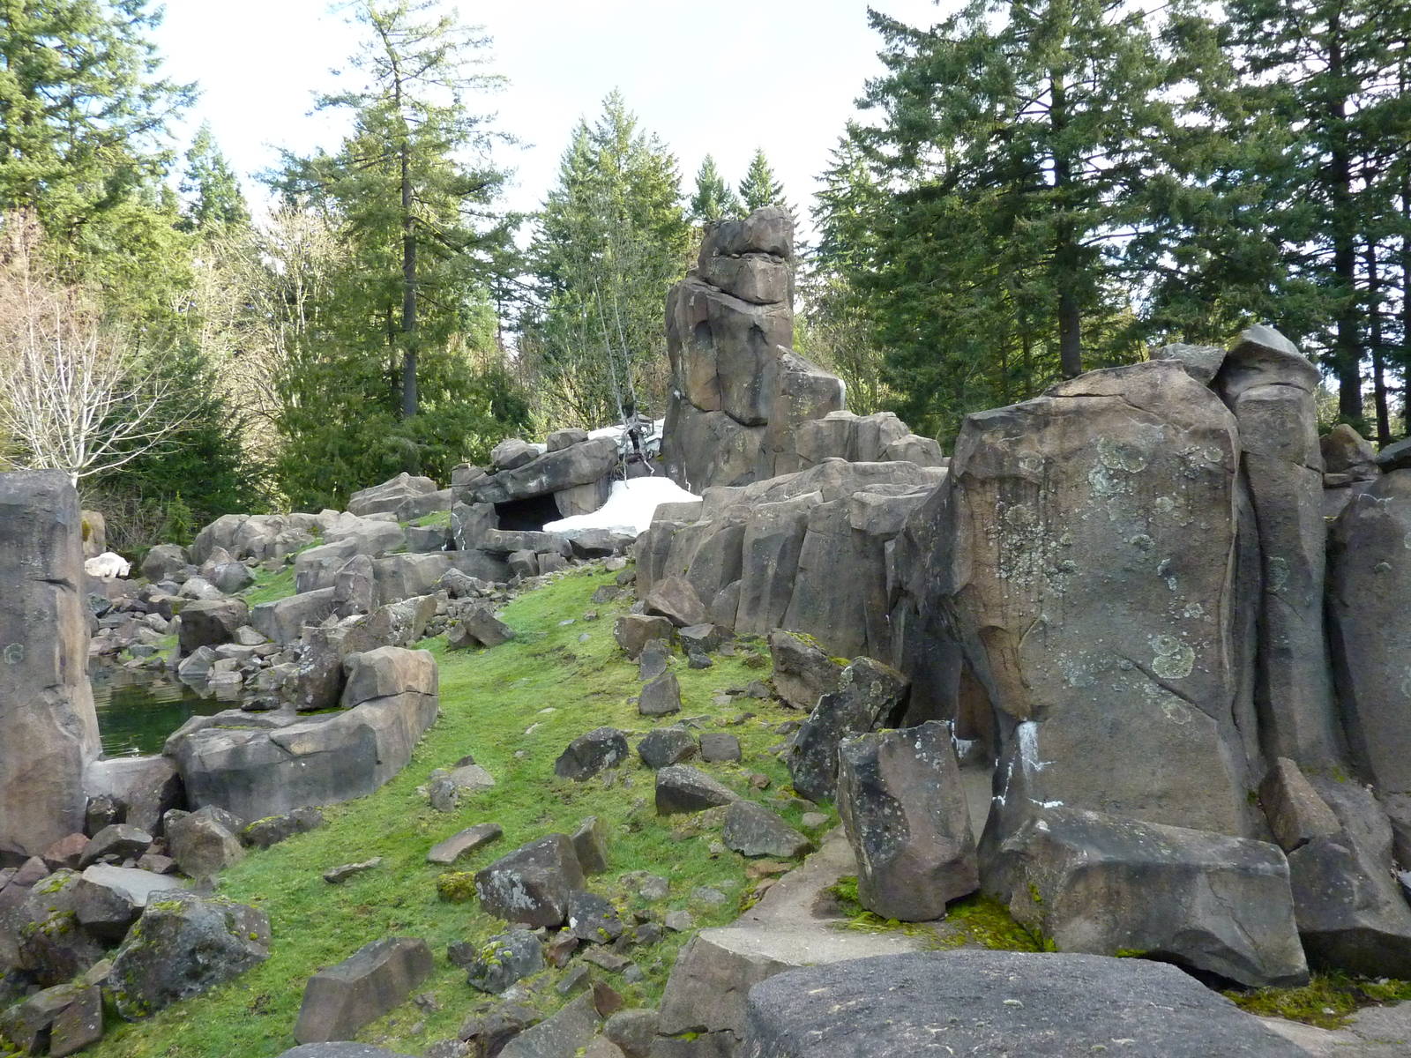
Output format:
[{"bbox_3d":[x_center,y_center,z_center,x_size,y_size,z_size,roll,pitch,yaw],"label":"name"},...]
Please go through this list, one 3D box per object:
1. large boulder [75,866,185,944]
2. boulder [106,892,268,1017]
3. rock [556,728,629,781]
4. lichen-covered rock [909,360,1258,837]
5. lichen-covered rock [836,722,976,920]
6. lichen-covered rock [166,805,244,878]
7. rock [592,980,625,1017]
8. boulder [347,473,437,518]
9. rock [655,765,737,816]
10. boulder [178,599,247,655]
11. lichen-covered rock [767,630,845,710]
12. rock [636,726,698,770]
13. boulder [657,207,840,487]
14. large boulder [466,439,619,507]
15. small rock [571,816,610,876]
[{"bbox_3d":[-4.768,3.098,8.500,0.900,0.450,0.650,-2,1,-27],"label":"large boulder"},{"bbox_3d":[-3.691,3.005,7.300,1.020,0.700,0.750,-2,1,-29],"label":"boulder"},{"bbox_3d":[-1.209,2.411,10.900,0.780,0.520,0.560,-1,-1,-6],"label":"rock"},{"bbox_3d":[2.976,0.643,8.200,2.350,3.700,1.500,-1,-1,6],"label":"lichen-covered rock"},{"bbox_3d":[1.510,2.172,7.650,0.860,1.360,0.780,-1,-1,-18],"label":"lichen-covered rock"},{"bbox_3d":[-4.881,3.041,9.950,0.740,0.680,0.650,-1,-1,-17],"label":"lichen-covered rock"},{"bbox_3d":[-0.515,2.487,5.400,0.170,0.180,0.130,-2,1,-11],"label":"rock"},{"bbox_3d":[-9.849,-1.039,32.000,2.700,1.350,1.900,-1,-1,0],"label":"boulder"},{"bbox_3d":[-0.079,2.516,9.750,0.760,0.420,0.550,-2,-1,11],"label":"rock"},{"bbox_3d":[-10.408,2.058,21.500,1.450,1.150,1.250,-1,-1,-17],"label":"boulder"},{"bbox_3d":[1.271,1.752,12.700,0.950,0.920,0.800,-1,-1,0],"label":"lichen-covered rock"},{"bbox_3d":[-0.439,2.491,11.600,0.660,0.440,0.520,-1,-1,-15],"label":"rock"},{"bbox_3d":[1.034,-3.736,22.500,3.800,6.000,3.400,-1,-1,6],"label":"boulder"},{"bbox_3d":[-4.609,-1.588,28.500,4.300,1.850,2.800,-1,-1,-10],"label":"large boulder"},{"bbox_3d":[-1.020,2.752,8.850,0.360,0.500,0.420,-1,-1,-11],"label":"small rock"}]

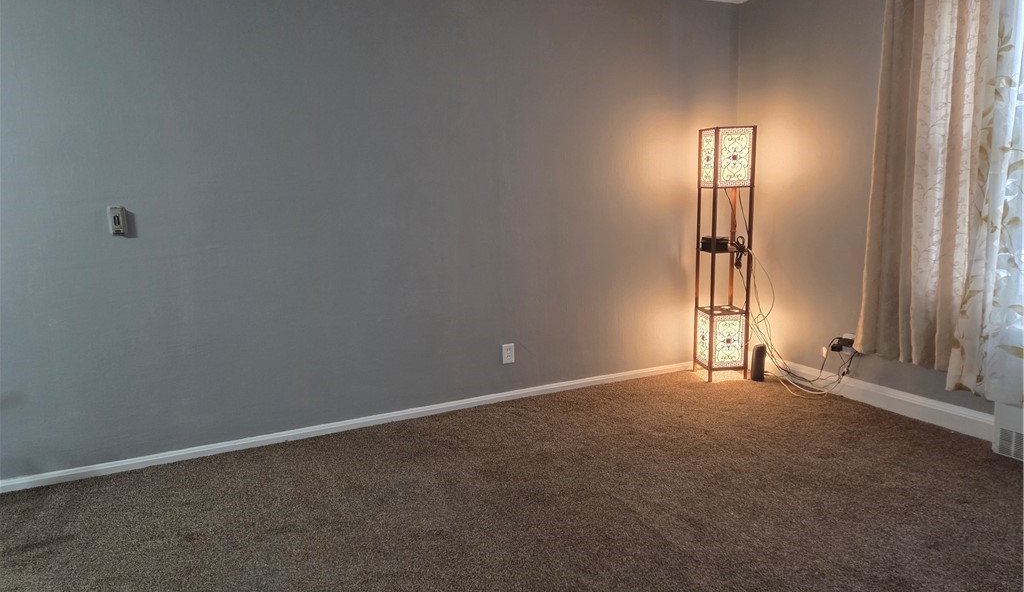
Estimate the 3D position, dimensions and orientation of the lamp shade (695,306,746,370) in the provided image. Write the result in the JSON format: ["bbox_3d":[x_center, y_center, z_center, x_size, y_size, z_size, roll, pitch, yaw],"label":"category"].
[{"bbox_3d":[1.365,0.269,4.433,0.257,0.365,0.257,-3,10,-8],"label":"lamp shade"}]

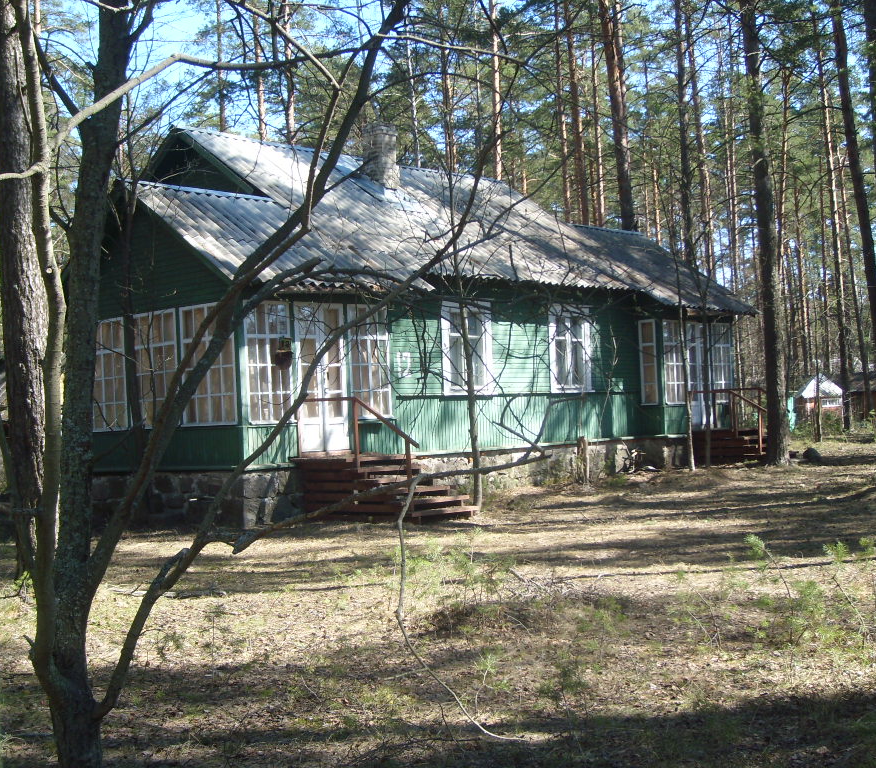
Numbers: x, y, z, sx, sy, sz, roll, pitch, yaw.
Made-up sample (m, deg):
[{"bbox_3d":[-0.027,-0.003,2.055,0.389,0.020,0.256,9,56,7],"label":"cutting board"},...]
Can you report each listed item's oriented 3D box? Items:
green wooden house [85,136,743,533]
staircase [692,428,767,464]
[{"bbox_3d":[-1.015,-1.314,25.947,8.500,6.830,15.150,-4,-2,41],"label":"green wooden house"},{"bbox_3d":[6.502,1.307,27.371,1.730,0.770,1.420,-4,-2,41],"label":"staircase"}]

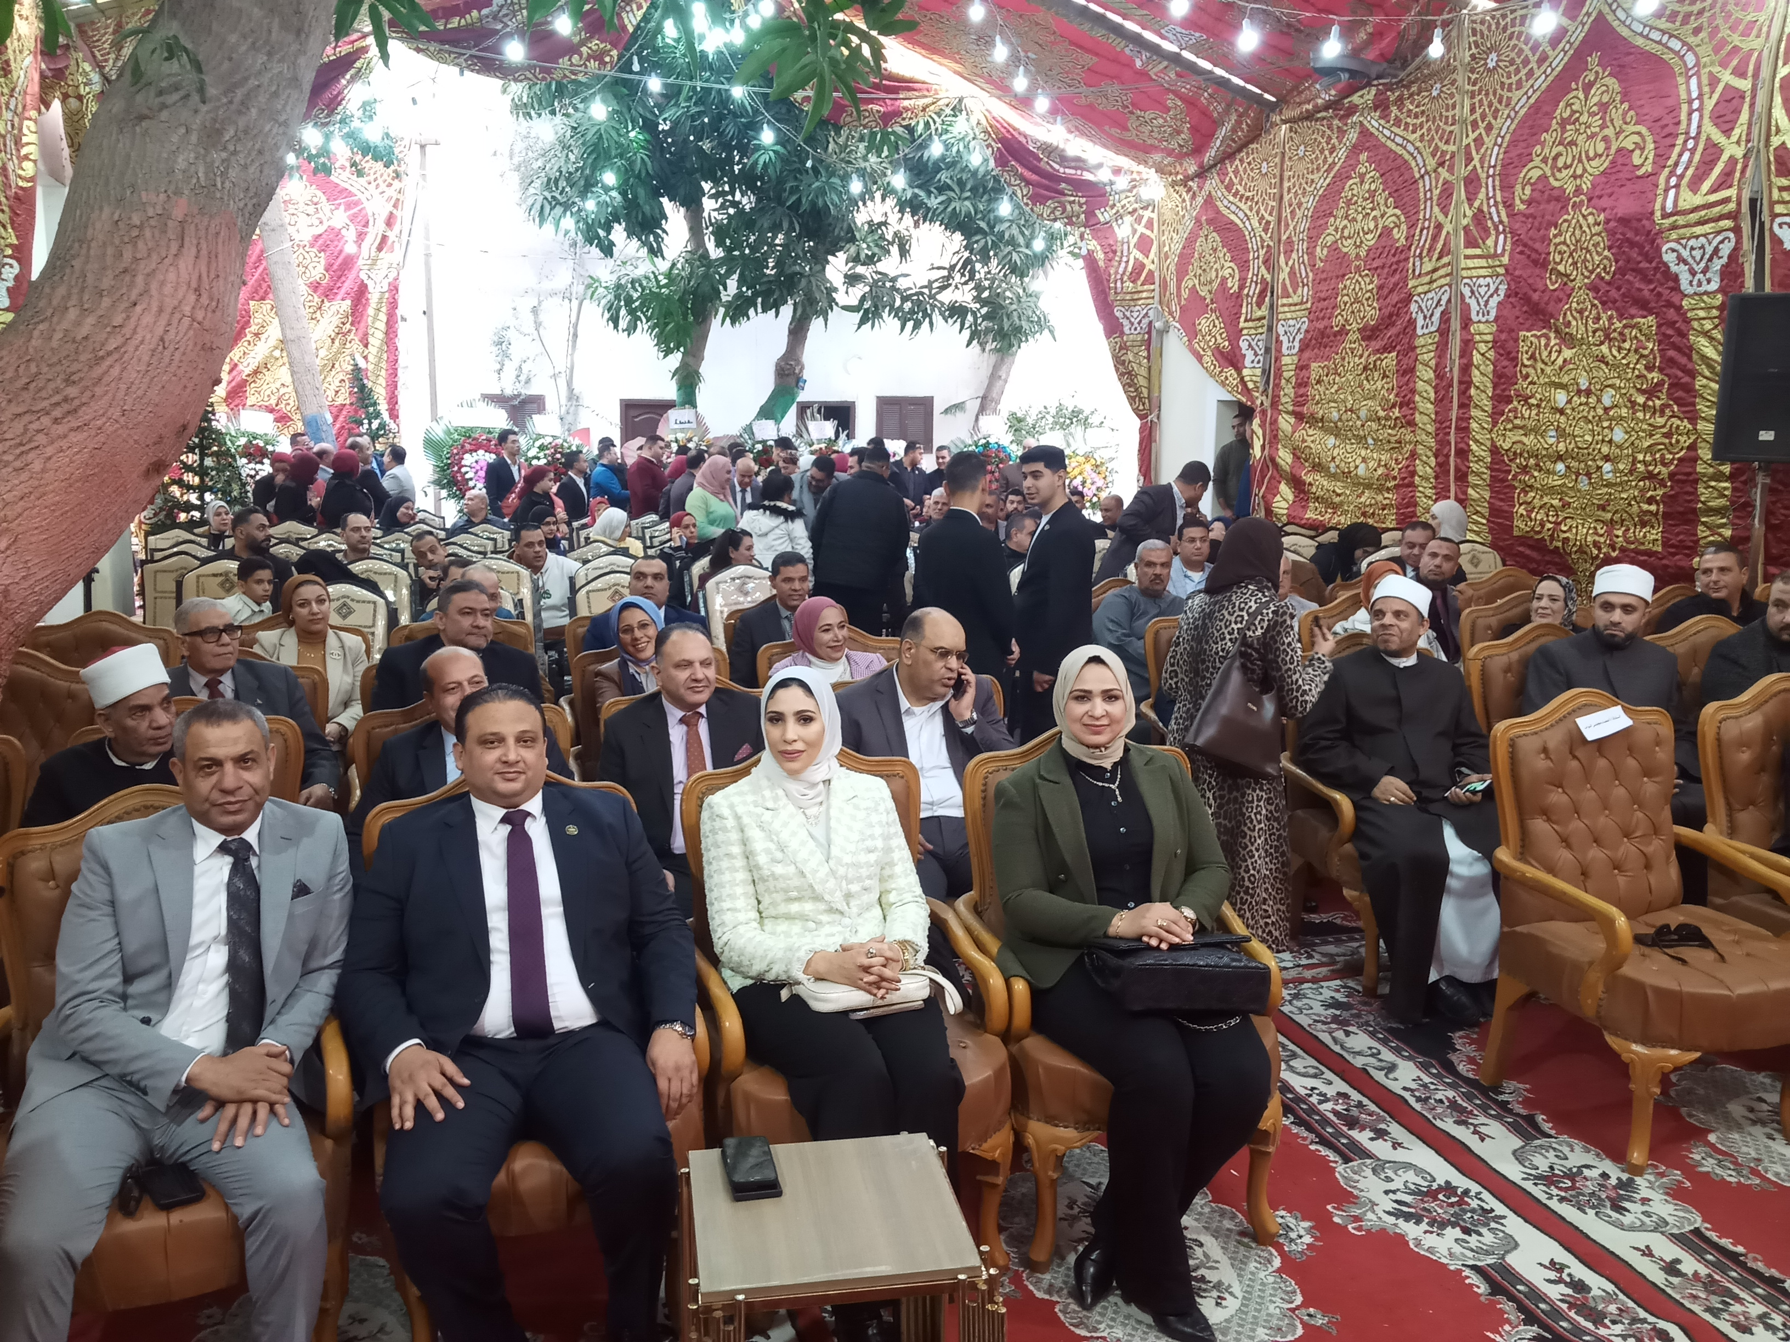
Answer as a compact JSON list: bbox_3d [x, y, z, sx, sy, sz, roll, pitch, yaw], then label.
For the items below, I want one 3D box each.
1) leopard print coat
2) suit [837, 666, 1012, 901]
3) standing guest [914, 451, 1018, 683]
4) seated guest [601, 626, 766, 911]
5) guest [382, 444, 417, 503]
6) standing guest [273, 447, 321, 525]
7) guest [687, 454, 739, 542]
[{"bbox_3d":[1.240,0.332,5.091,0.500,1.320,0.430,5,11,28],"label":"leopard print coat"},{"bbox_3d":[0.120,0.525,4.342,0.600,1.020,0.740,-3,10,-17],"label":"suit"},{"bbox_3d":[0.305,-0.094,6.264,0.470,1.730,0.310,3,10,20],"label":"standing guest"},{"bbox_3d":[-0.510,0.551,3.810,0.600,1.300,0.820,-2,10,-14],"label":"seated guest"},{"bbox_3d":[-4.696,-1.276,13.739,0.320,1.713,0.480,4,10,23],"label":"guest"},{"bbox_3d":[-4.998,-1.023,12.198,0.360,1.650,0.460,-8,13,-41],"label":"standing guest"},{"bbox_3d":[-1.400,-0.797,11.117,0.420,1.640,0.480,-1,9,-8],"label":"guest"}]

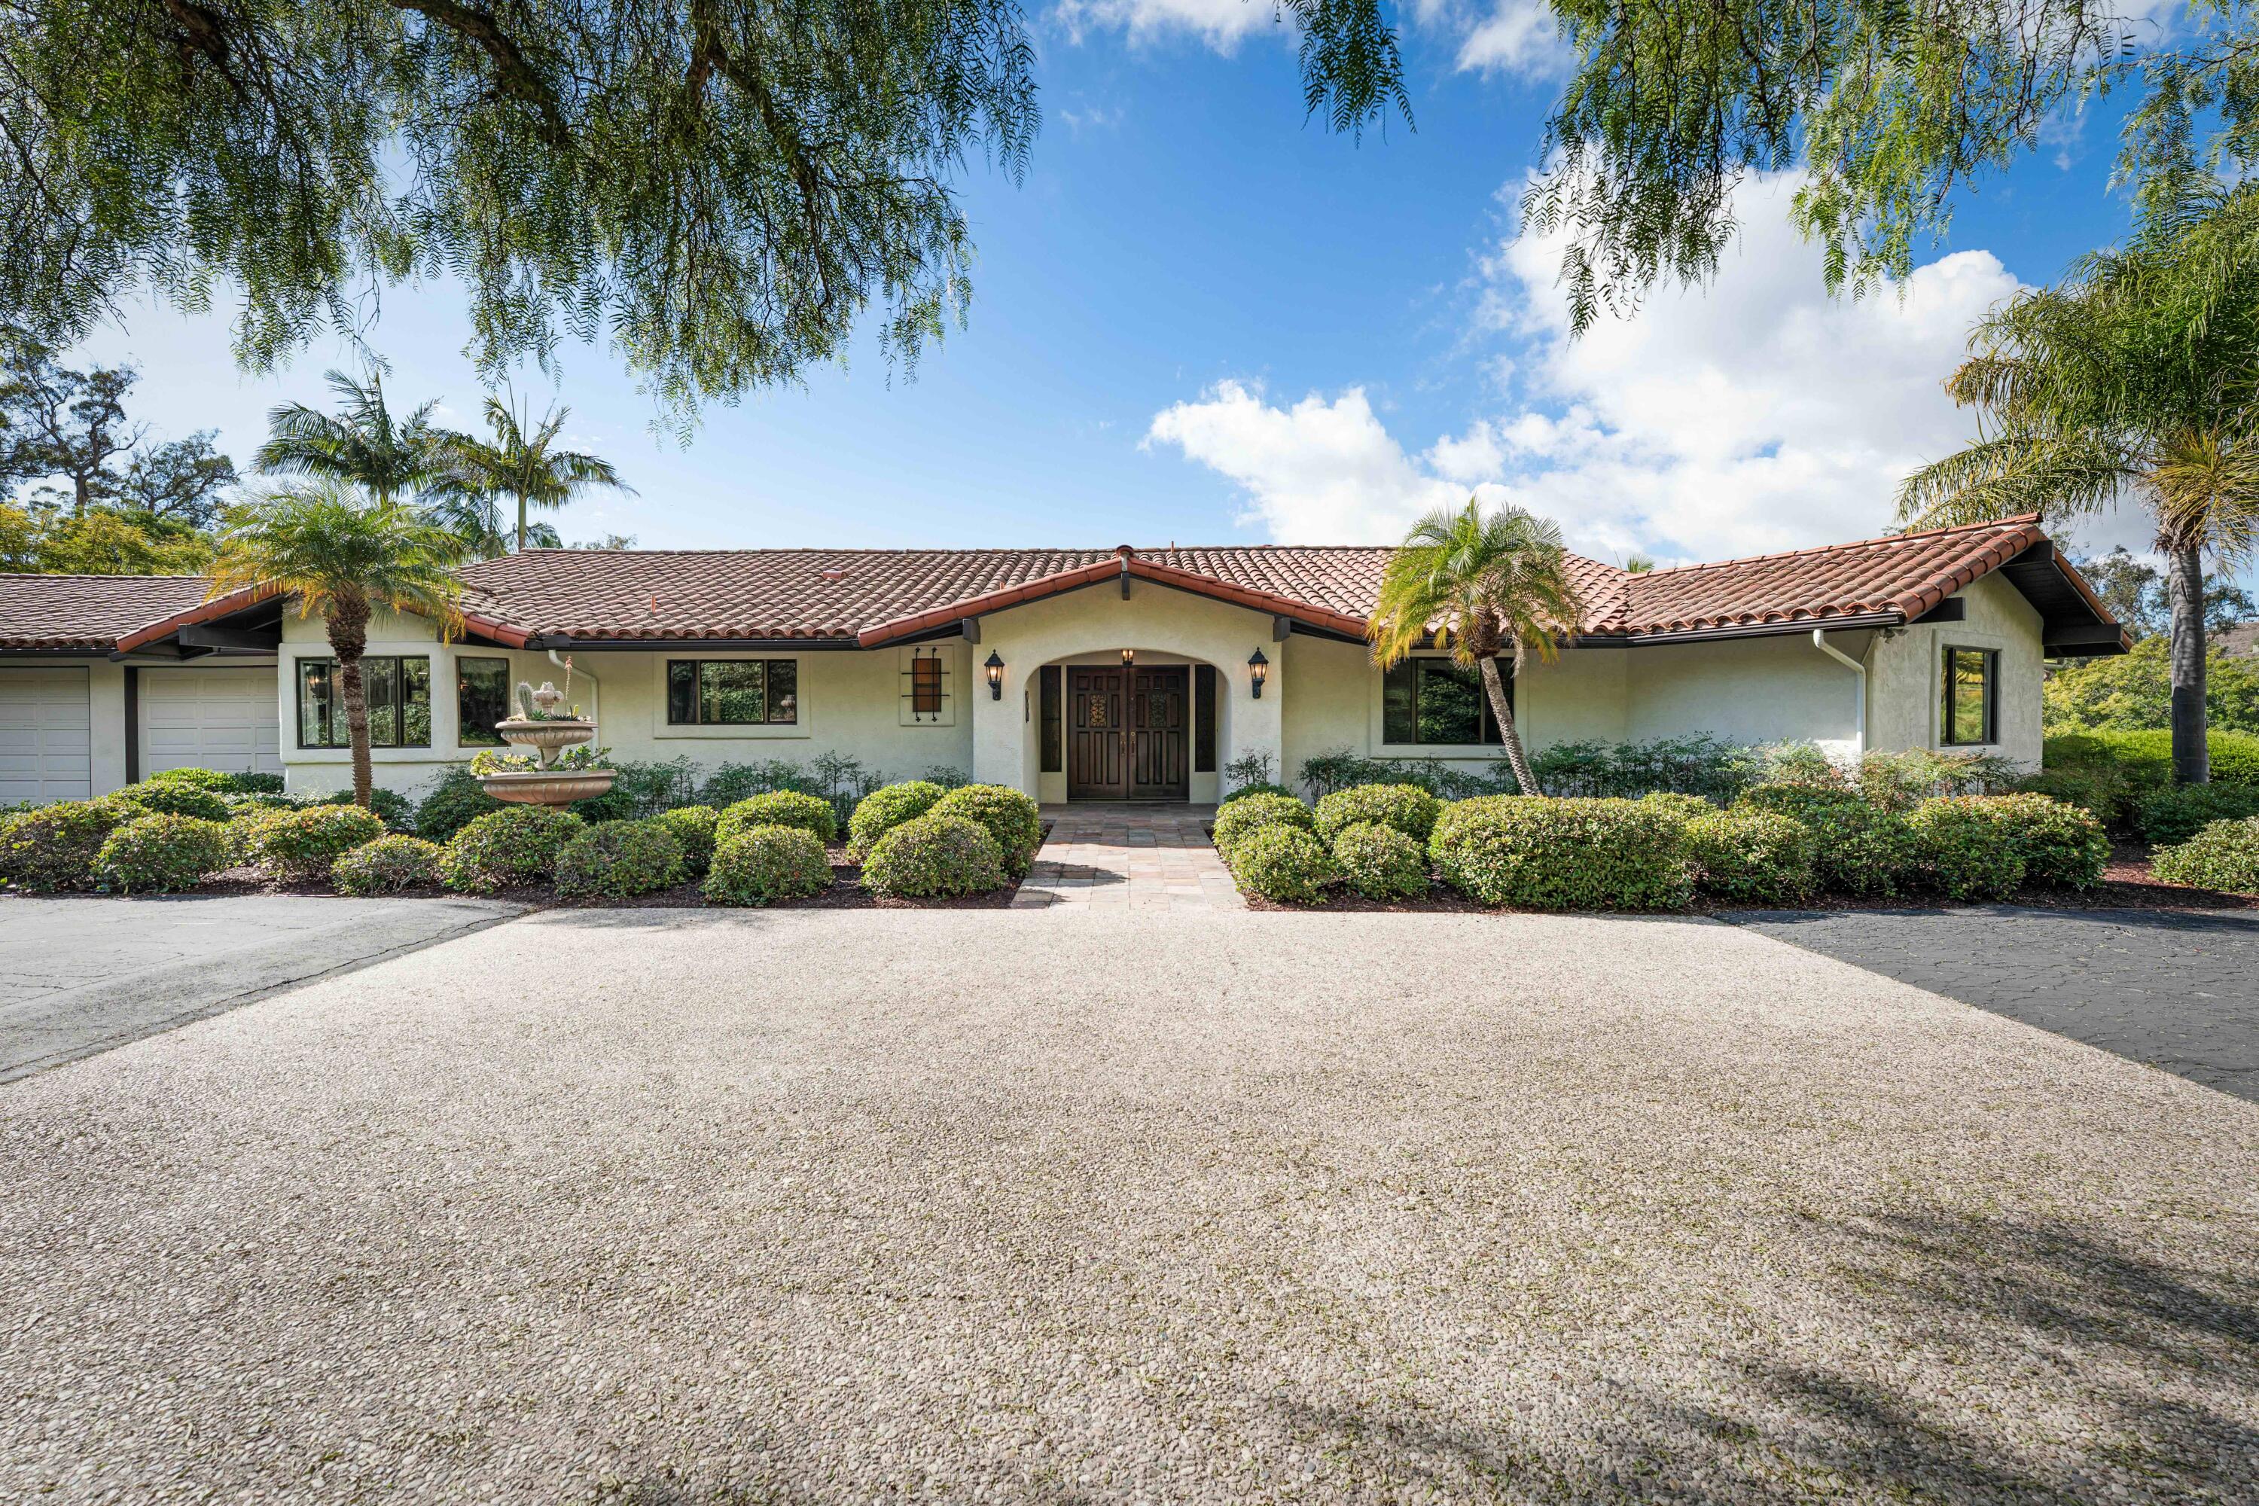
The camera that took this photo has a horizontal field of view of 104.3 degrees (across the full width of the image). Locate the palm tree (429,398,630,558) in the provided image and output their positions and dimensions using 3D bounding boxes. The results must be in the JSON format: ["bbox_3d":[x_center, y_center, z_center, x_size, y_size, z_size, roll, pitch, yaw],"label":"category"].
[{"bbox_3d":[-18.000,-4.800,26.300,5.100,11.500,5.100,0,0,0],"label":"palm tree"}]

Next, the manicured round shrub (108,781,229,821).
[{"bbox_3d":[-10.100,0.650,9.300,1.000,0.770,1.000,0,0,0],"label":"manicured round shrub"}]

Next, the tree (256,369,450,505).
[{"bbox_3d":[-23.000,-5.200,26.300,4.900,12.200,4.900,0,0,0],"label":"tree"}]

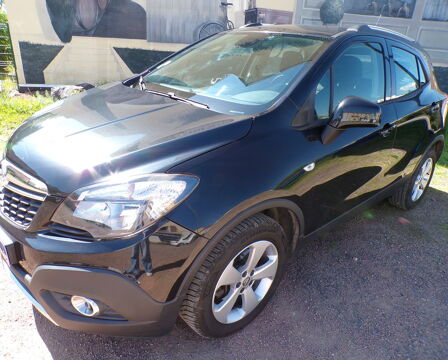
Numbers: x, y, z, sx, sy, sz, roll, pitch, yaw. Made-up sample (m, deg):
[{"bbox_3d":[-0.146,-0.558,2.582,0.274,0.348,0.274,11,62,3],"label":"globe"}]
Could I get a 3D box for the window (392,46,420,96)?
[{"bbox_3d":[1.452,-0.846,2.630,0.530,0.360,0.050,-16,9,-40],"label":"window"}]

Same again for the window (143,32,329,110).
[{"bbox_3d":[0.007,-0.804,2.228,0.920,0.160,1.280,-40,44,-24],"label":"window"}]

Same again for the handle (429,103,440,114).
[{"bbox_3d":[1.774,-0.620,2.815,0.220,0.055,0.055,-16,30,-40],"label":"handle"}]

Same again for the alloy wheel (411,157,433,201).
[{"bbox_3d":[1.944,-0.028,3.405,0.470,0.470,0.160,-16,30,-40],"label":"alloy wheel"}]

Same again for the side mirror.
[{"bbox_3d":[0.640,-0.318,1.740,0.230,0.240,0.235,-16,30,-40],"label":"side mirror"}]

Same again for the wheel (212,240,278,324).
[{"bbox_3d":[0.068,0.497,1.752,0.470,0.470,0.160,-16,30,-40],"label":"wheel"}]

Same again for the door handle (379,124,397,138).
[{"bbox_3d":[1.114,-0.340,2.277,0.220,0.055,0.055,-16,30,-40],"label":"door handle"}]

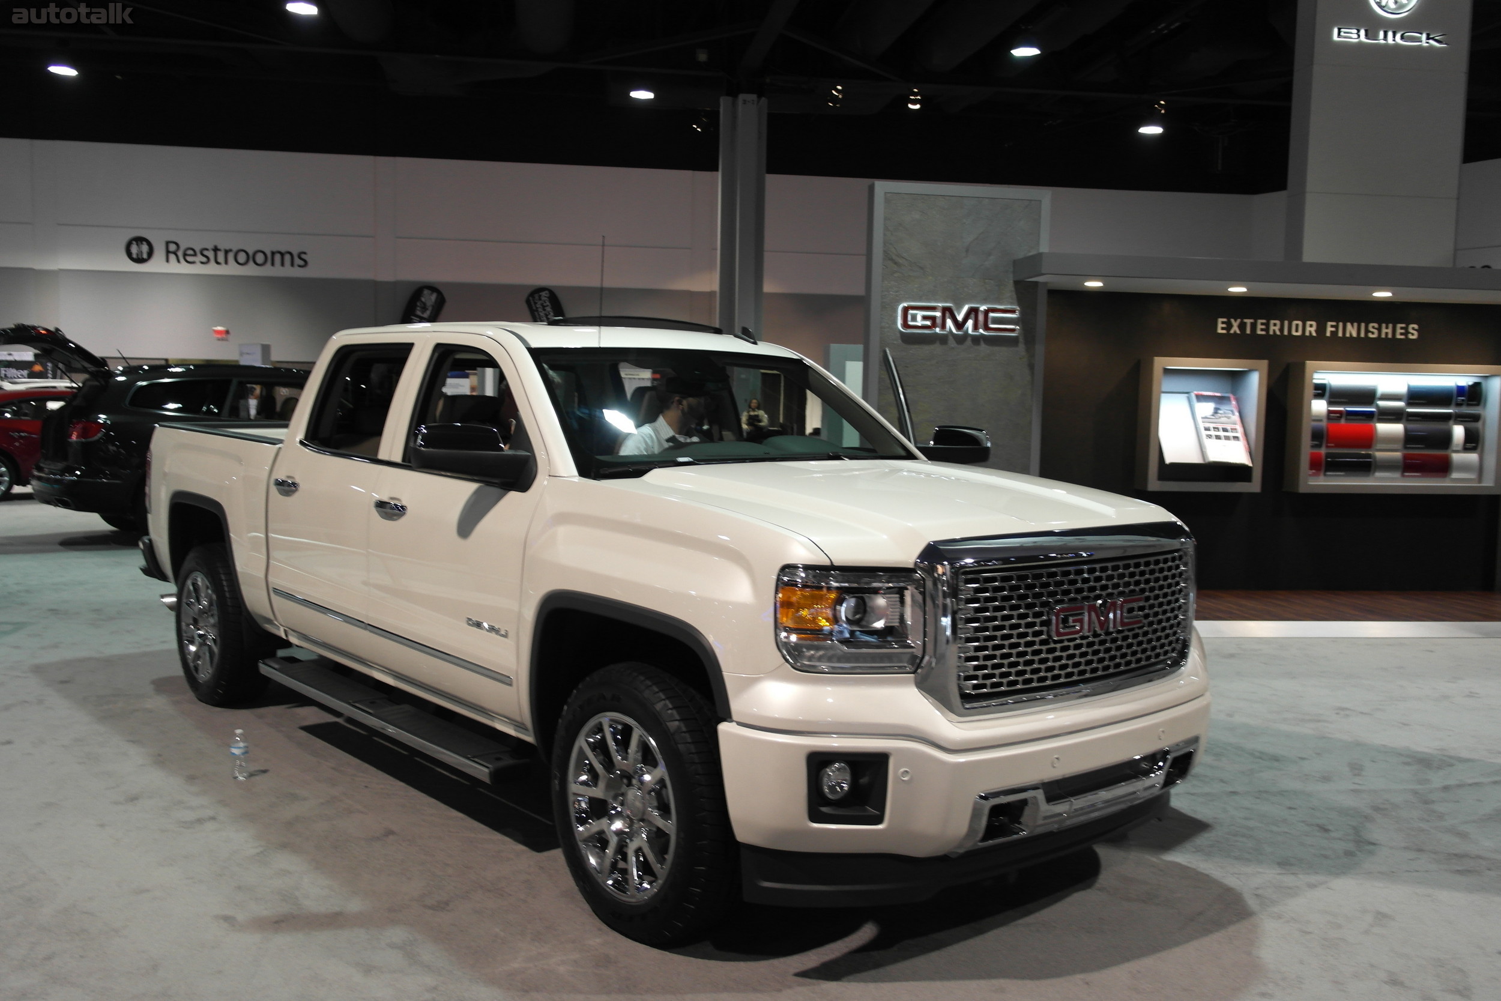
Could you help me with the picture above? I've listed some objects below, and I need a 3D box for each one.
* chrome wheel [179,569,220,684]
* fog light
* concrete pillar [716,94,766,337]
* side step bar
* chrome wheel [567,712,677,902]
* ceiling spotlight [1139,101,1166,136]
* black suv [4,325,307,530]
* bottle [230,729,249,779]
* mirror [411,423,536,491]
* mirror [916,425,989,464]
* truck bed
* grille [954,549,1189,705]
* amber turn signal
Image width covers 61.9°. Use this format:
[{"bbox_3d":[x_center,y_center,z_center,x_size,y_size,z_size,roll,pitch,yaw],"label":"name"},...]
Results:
[{"bbox_3d":[-2.722,0.637,6.407,0.200,0.545,0.545,-2,5,-42],"label":"chrome wheel"},{"bbox_3d":[0.224,0.729,3.248,0.100,0.103,0.075,-3,6,-42],"label":"fog light"},{"bbox_3d":[-0.191,-4.295,25.400,0.880,7.750,0.860,1,4,-8],"label":"concrete pillar"},{"bbox_3d":[-1.458,0.824,4.879,0.165,0.070,2.050,-2,5,-42],"label":"side step bar"},{"bbox_3d":[-0.314,0.885,3.683,0.200,0.545,0.545,-2,5,-42],"label":"chrome wheel"},{"bbox_3d":[8.361,-7.953,26.000,0.520,0.680,0.520,1,4,0],"label":"ceiling spotlight"},{"bbox_3d":[-5.530,-0.701,14.399,5.450,2.120,2.000,-3,6,-42],"label":"black suv"},{"bbox_3d":[-2.095,1.037,5.128,0.067,0.208,0.067,-1,5,-22],"label":"bottle"},{"bbox_3d":[-0.900,-0.137,4.046,0.320,0.230,0.240,-2,5,-42],"label":"mirror"},{"bbox_3d":[0.881,-0.241,5.480,0.340,0.180,0.200,1,4,-6],"label":"mirror"},{"bbox_3d":[-2.108,0.036,7.029,1.970,0.900,1.930,-3,6,-42],"label":"truck bed"},{"bbox_3d":[0.963,0.347,3.576,1.130,0.370,0.100,-2,5,-42],"label":"grille"},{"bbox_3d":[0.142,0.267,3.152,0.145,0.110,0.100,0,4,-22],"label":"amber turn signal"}]

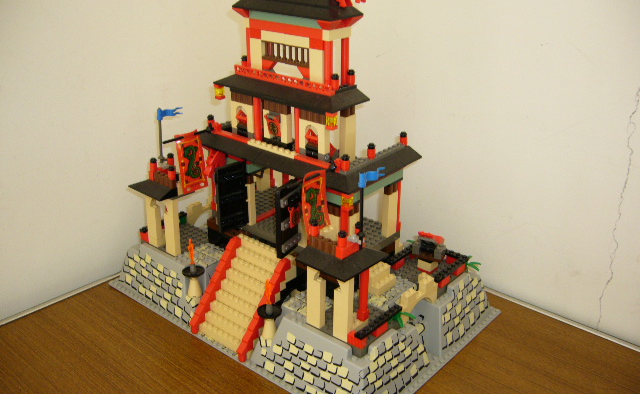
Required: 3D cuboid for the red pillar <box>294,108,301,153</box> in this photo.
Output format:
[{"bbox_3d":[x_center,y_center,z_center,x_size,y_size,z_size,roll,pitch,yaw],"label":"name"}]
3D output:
[{"bbox_3d":[-0.021,-0.066,0.625,0.008,0.055,0.008,1,23,0],"label":"red pillar"}]

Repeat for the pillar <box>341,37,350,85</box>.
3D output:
[{"bbox_3d":[0.024,-0.128,0.618,0.008,0.048,0.008,19,29,36],"label":"pillar"}]

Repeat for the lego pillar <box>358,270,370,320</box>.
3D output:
[{"bbox_3d":[0.040,0.085,0.579,0.008,0.057,0.008,1,23,0],"label":"lego pillar"}]

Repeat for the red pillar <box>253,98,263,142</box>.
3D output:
[{"bbox_3d":[-0.062,-0.080,0.657,0.008,0.055,0.008,19,29,36],"label":"red pillar"}]

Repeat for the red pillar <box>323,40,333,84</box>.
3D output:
[{"bbox_3d":[0.008,-0.114,0.585,0.008,0.054,0.008,19,29,36],"label":"red pillar"}]

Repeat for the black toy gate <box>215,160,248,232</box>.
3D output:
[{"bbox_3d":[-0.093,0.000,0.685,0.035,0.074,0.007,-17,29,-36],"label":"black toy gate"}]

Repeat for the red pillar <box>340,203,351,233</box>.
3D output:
[{"bbox_3d":[0.024,0.037,0.624,0.008,0.058,0.008,19,29,36],"label":"red pillar"}]

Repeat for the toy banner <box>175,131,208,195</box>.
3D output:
[{"bbox_3d":[-0.133,-0.036,0.677,0.005,0.066,0.033,16,30,38],"label":"toy banner"}]

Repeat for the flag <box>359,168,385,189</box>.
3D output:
[{"bbox_3d":[0.044,-0.017,0.541,0.006,0.015,0.034,22,30,40],"label":"flag"}]

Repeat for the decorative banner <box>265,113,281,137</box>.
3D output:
[{"bbox_3d":[-0.046,-0.071,0.641,0.020,0.023,0.004,19,29,36],"label":"decorative banner"}]

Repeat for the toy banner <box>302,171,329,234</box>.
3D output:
[{"bbox_3d":[-0.003,0.007,0.583,0.008,0.062,0.031,19,29,36],"label":"toy banner"}]

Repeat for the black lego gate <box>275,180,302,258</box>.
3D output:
[{"bbox_3d":[-0.030,0.020,0.640,0.009,0.076,0.040,14,26,29],"label":"black lego gate"}]

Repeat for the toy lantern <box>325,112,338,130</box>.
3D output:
[{"bbox_3d":[0.011,-0.069,0.583,0.008,0.017,0.008,19,29,36],"label":"toy lantern"}]

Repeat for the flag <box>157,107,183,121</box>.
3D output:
[{"bbox_3d":[-0.164,-0.091,0.706,0.031,0.014,0.005,-17,29,-36],"label":"flag"}]

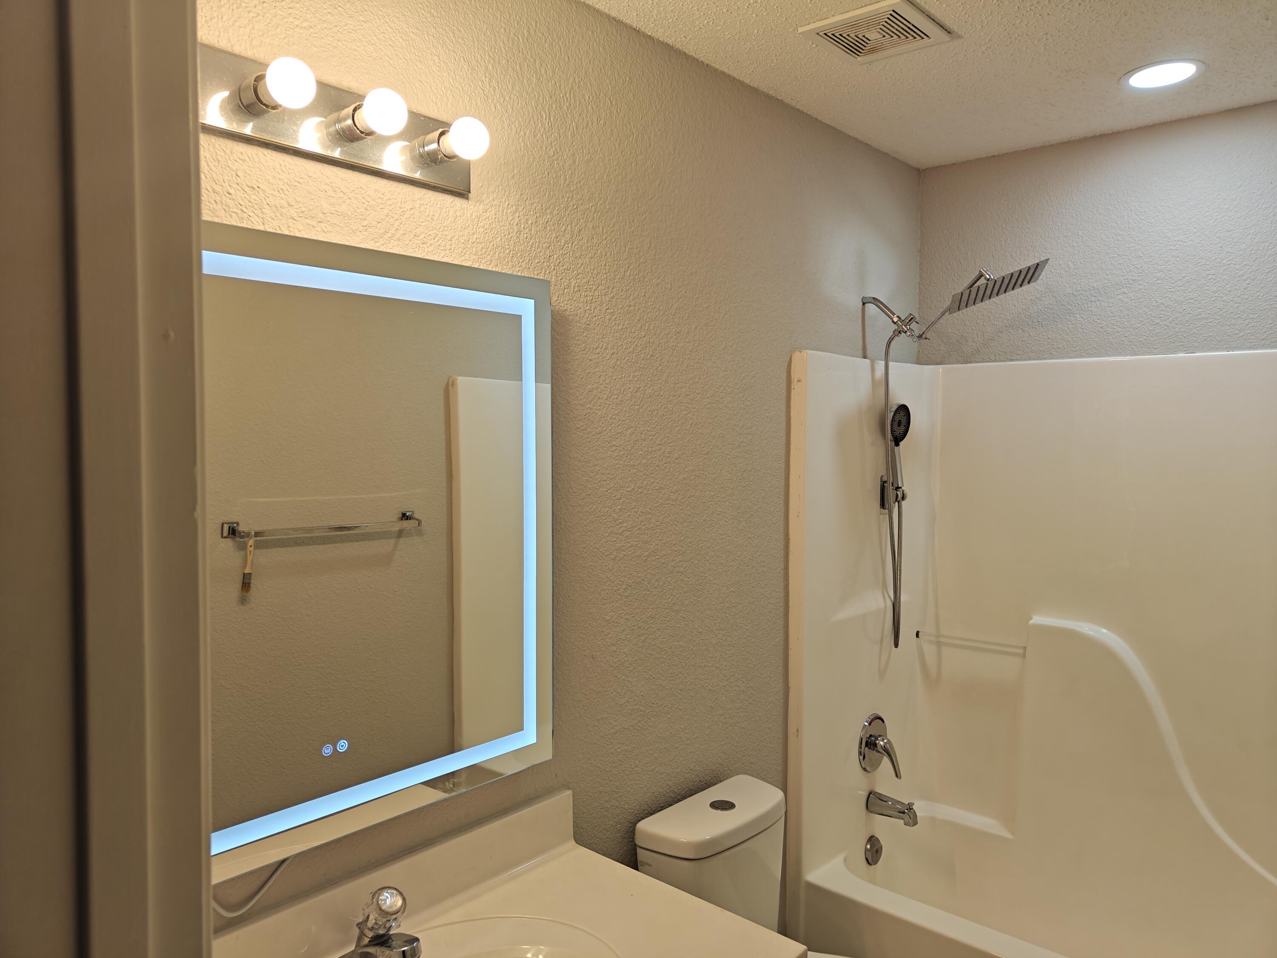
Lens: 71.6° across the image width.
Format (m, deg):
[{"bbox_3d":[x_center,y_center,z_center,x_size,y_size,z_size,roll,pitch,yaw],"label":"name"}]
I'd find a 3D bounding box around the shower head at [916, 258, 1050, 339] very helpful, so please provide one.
[{"bbox_3d":[0.946,-0.512,2.486,0.372,0.130,0.254,-20,-7,16],"label":"shower head"}]

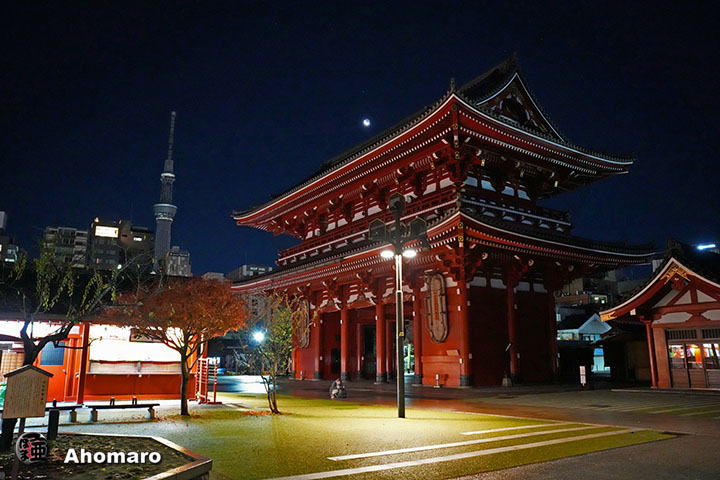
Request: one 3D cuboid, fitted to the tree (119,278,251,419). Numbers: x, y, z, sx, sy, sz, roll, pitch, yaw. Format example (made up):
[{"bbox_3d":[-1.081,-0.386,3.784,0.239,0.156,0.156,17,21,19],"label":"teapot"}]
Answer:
[{"bbox_3d":[-5.595,3.333,16.483,4.000,4.200,3.900,0,-13,0],"label":"tree"}]

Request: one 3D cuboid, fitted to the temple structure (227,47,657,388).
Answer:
[{"bbox_3d":[3.623,0.118,43.288,18.637,22.300,31.135,8,-16,-34],"label":"temple structure"}]

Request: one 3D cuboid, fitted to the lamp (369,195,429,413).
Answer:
[{"bbox_3d":[1.147,1.825,15.541,1.750,6.650,1.650,0,-13,0],"label":"lamp"}]

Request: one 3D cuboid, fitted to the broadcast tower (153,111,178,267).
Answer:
[{"bbox_3d":[-493.420,-22.072,1304.620,66.000,634.000,66.000,5,-14,-21],"label":"broadcast tower"}]

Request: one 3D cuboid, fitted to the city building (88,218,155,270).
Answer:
[{"bbox_3d":[-74.842,16.201,155.115,16.000,41.806,15.000,8,-16,-34],"label":"city building"}]

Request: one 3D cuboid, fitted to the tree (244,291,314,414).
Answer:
[{"bbox_3d":[-2.586,3.552,16.702,2.200,3.850,2.100,0,-13,0],"label":"tree"}]

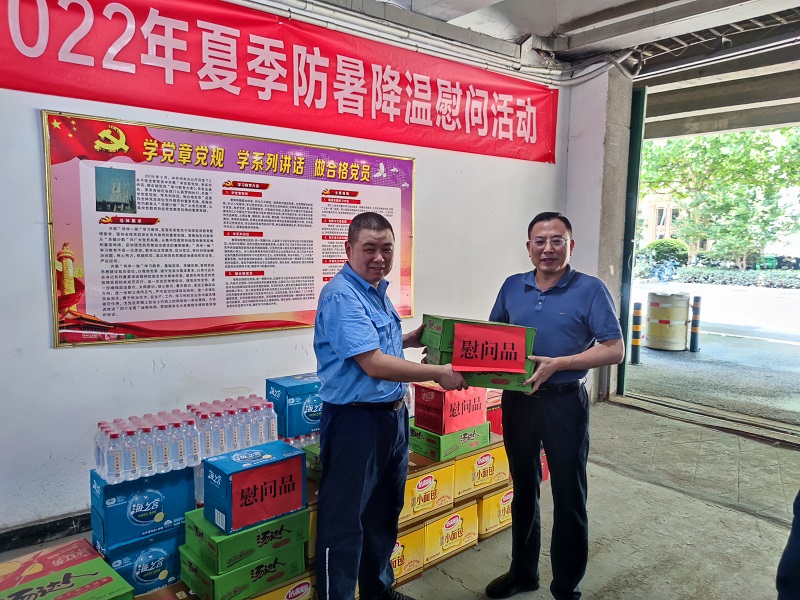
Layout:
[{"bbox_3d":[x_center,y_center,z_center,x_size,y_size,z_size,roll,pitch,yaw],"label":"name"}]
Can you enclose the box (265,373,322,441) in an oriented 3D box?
[{"bbox_3d":[-0.449,0.496,2.693,0.328,0.224,0.208,-3,6,-37],"label":"box"}]

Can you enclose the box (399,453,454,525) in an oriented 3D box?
[{"bbox_3d":[0.038,0.926,2.805,0.383,0.245,0.285,-3,6,-37],"label":"box"}]

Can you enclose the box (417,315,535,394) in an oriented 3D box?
[{"bbox_3d":[0.309,0.212,2.277,0.385,0.250,0.293,6,0,-13],"label":"box"}]

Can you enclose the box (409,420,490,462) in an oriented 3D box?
[{"bbox_3d":[0.253,0.729,3.007,0.384,0.128,0.287,-4,6,-41],"label":"box"}]

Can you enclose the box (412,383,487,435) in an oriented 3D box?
[{"bbox_3d":[0.277,0.559,2.980,0.339,0.217,0.209,-4,7,-43],"label":"box"}]

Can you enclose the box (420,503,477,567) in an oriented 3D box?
[{"bbox_3d":[0.179,1.181,2.931,0.383,0.245,0.285,-4,6,-39],"label":"box"}]

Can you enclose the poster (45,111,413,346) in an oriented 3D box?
[{"bbox_3d":[-0.858,-0.412,3.583,2.395,1.219,0.030,-3,6,-36],"label":"poster"}]

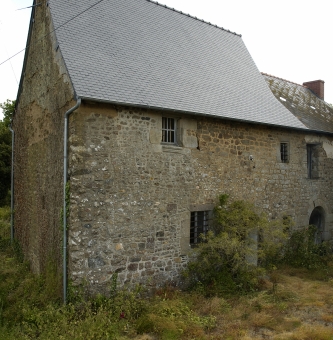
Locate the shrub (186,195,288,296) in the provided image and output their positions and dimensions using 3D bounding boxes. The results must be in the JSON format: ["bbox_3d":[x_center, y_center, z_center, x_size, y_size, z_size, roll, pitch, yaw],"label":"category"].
[{"bbox_3d":[1.984,1.994,10.565,2.700,2.750,1.600,2,-3,-36],"label":"shrub"}]

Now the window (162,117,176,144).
[{"bbox_3d":[0.079,-1.165,10.535,0.559,0.810,0.120,2,-3,-36],"label":"window"}]

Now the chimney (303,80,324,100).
[{"bbox_3d":[8.008,-4.191,19.153,0.430,1.080,1.000,2,-3,-36],"label":"chimney"}]

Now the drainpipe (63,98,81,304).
[{"bbox_3d":[-2.274,0.742,8.286,0.220,4.730,0.560,2,-3,-36],"label":"drainpipe"}]

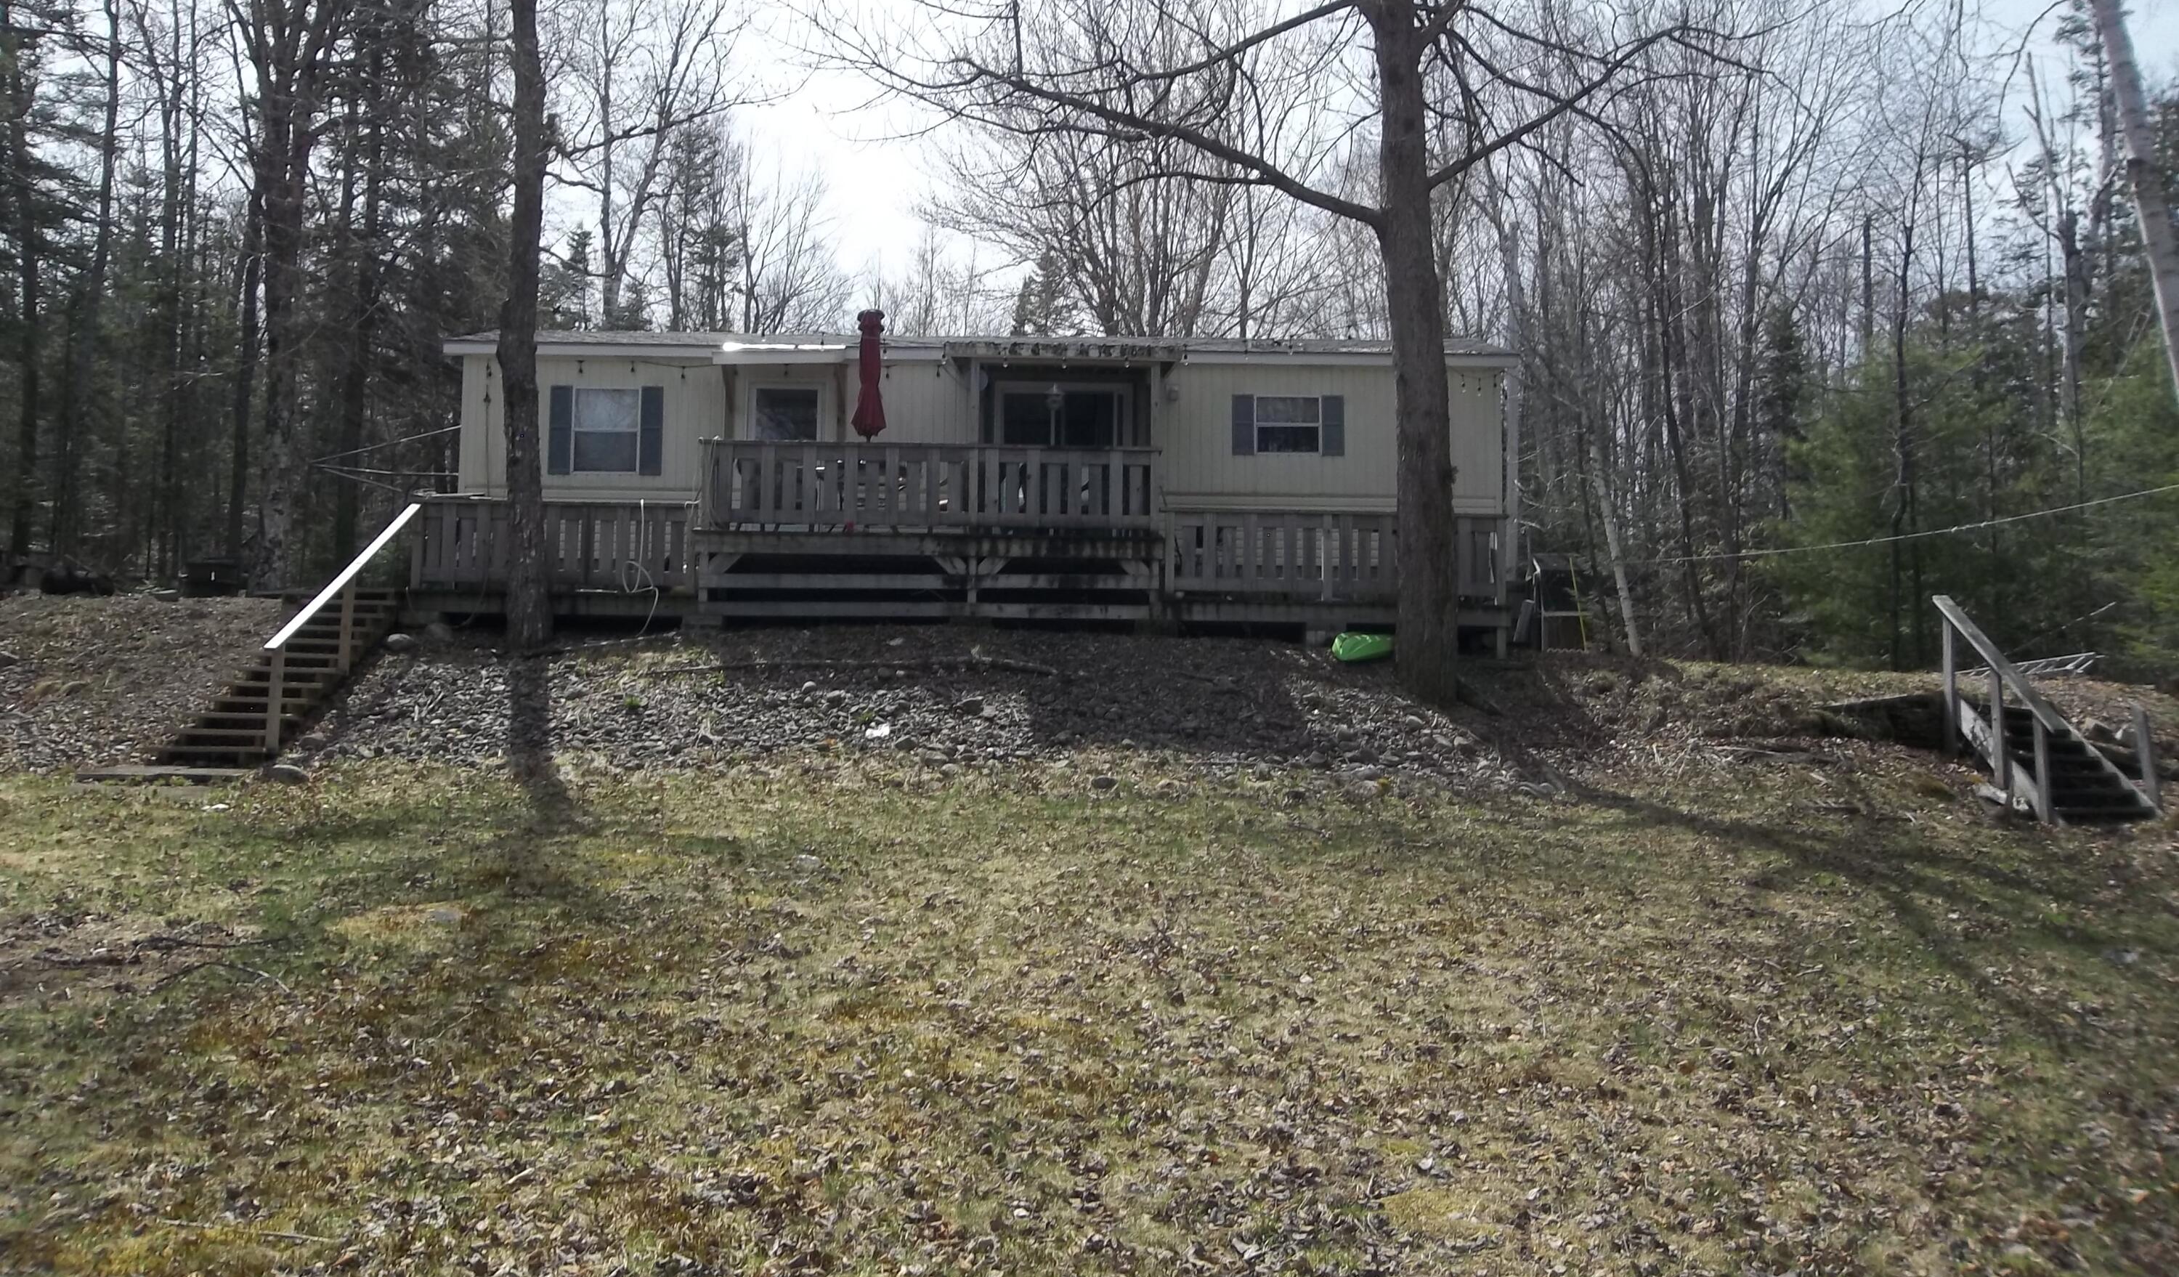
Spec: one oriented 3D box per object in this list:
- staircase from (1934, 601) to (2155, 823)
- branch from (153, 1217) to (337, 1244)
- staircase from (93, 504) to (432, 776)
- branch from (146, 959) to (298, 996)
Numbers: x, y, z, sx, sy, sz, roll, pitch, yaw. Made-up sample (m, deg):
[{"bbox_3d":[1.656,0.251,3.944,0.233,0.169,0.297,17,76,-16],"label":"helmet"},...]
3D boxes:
[{"bbox_3d":[8.471,0.582,15.212,1.050,2.080,2.200,1,-4,-2],"label":"staircase"},{"bbox_3d":[-2.207,1.541,4.430,0.530,0.035,0.060,-1,-4,14],"label":"branch"},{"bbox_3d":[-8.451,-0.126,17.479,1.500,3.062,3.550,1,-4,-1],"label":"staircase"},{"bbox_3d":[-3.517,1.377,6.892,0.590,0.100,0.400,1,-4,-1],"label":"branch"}]

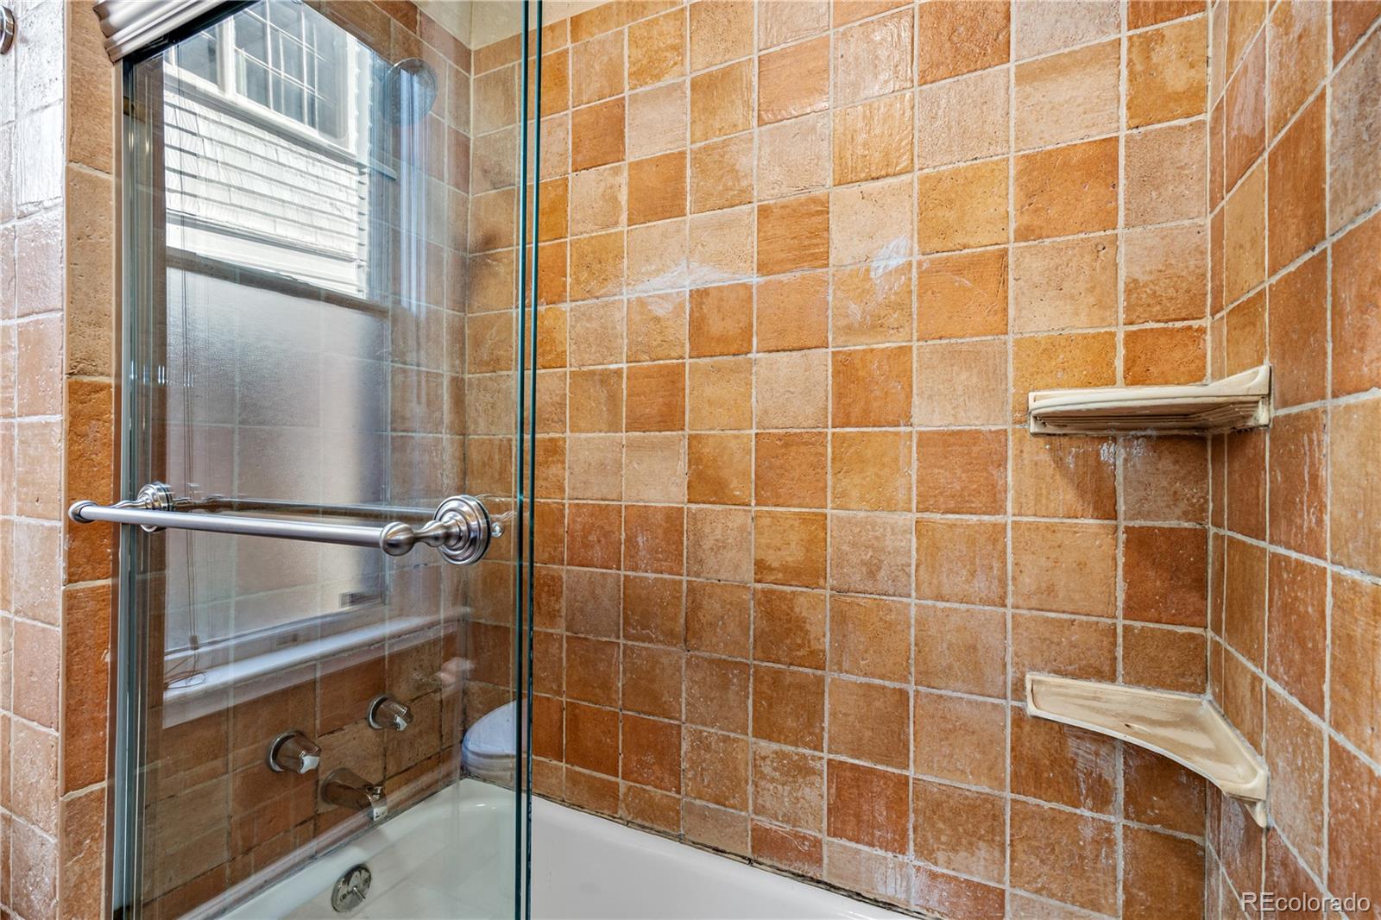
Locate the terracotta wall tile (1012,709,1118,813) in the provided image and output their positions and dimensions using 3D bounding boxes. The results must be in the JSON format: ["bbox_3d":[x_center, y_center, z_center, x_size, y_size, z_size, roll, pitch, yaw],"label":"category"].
[{"bbox_3d":[0.600,0.478,0.990,0.146,0.140,0.012,0,-1,26],"label":"terracotta wall tile"}]

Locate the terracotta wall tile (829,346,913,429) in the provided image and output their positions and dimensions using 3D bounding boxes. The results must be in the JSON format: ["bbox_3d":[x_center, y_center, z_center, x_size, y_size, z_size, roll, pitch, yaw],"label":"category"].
[{"bbox_3d":[0.337,-0.134,1.146,0.145,0.145,0.012,0,-1,26],"label":"terracotta wall tile"}]

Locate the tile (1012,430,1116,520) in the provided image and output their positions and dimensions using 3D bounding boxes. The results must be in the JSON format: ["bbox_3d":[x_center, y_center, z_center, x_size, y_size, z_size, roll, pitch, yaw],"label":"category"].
[{"bbox_3d":[0.608,0.022,1.001,0.147,0.147,0.010,0,0,26],"label":"tile"}]

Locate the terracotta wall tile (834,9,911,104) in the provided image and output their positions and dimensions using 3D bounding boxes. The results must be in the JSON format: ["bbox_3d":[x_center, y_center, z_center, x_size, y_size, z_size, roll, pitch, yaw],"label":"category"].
[{"bbox_3d":[0.338,-0.737,1.133,0.145,0.142,0.011,0,0,26],"label":"terracotta wall tile"}]

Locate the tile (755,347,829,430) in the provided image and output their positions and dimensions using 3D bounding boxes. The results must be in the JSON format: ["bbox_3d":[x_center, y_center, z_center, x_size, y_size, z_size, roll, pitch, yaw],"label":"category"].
[{"bbox_3d":[0.197,-0.133,1.197,0.144,0.145,0.011,0,0,26],"label":"tile"}]

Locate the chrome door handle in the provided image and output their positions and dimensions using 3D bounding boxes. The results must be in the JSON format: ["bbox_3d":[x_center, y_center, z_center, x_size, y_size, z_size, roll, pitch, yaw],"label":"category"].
[{"bbox_3d":[-0.512,0.069,0.708,0.679,0.071,0.113,0,0,26],"label":"chrome door handle"}]

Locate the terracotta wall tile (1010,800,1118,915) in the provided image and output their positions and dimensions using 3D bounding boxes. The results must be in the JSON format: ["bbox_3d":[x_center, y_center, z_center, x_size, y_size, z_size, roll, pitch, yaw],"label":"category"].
[{"bbox_3d":[0.604,0.639,0.997,0.147,0.147,0.010,0,0,26],"label":"terracotta wall tile"}]

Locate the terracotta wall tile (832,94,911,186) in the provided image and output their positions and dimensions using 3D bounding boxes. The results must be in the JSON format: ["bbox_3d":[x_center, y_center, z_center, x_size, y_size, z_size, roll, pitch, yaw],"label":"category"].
[{"bbox_3d":[0.337,-0.587,1.133,0.144,0.143,0.012,0,-1,26],"label":"terracotta wall tile"}]

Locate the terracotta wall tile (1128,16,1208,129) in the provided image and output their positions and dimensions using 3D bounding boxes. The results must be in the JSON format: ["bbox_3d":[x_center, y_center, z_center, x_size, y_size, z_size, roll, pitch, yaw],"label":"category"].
[{"bbox_3d":[0.728,-0.586,0.941,0.100,0.143,0.012,0,0,26],"label":"terracotta wall tile"}]

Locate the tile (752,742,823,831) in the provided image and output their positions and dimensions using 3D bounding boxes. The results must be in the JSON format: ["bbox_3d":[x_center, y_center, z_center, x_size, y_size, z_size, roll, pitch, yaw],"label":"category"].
[{"bbox_3d":[0.192,0.637,1.201,0.146,0.147,0.010,0,0,26],"label":"tile"}]

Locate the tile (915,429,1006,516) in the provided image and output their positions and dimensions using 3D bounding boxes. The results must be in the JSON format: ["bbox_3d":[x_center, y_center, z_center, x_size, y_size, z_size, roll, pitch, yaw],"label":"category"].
[{"bbox_3d":[0.471,0.022,1.069,0.146,0.147,0.010,0,0,26],"label":"tile"}]

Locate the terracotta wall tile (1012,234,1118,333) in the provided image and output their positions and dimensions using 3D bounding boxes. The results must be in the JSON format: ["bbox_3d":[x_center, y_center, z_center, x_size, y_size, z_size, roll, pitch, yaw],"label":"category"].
[{"bbox_3d":[0.614,-0.287,1.012,0.148,0.145,0.012,0,-1,26],"label":"terracotta wall tile"}]

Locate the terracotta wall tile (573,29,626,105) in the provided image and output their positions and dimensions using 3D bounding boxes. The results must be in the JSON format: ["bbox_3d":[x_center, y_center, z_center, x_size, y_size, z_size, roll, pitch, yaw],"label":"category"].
[{"bbox_3d":[-0.210,-0.905,1.425,0.146,0.143,0.012,0,-1,26],"label":"terracotta wall tile"}]

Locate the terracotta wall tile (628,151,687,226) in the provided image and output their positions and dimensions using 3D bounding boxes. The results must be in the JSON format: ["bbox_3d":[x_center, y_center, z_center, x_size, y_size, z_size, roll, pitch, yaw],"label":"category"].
[{"bbox_3d":[-0.071,-0.594,1.353,0.145,0.142,0.012,0,-1,26],"label":"terracotta wall tile"}]

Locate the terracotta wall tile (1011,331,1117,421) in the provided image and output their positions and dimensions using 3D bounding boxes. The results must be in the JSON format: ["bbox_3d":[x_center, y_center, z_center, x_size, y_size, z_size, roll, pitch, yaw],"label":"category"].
[{"bbox_3d":[0.607,-0.131,0.997,0.144,0.144,0.012,0,0,26],"label":"terracotta wall tile"}]

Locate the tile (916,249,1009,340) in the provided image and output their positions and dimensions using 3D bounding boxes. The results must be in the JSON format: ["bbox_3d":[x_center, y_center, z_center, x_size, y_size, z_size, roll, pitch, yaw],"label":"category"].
[{"bbox_3d":[0.474,-0.285,1.071,0.146,0.145,0.010,0,0,26],"label":"tile"}]

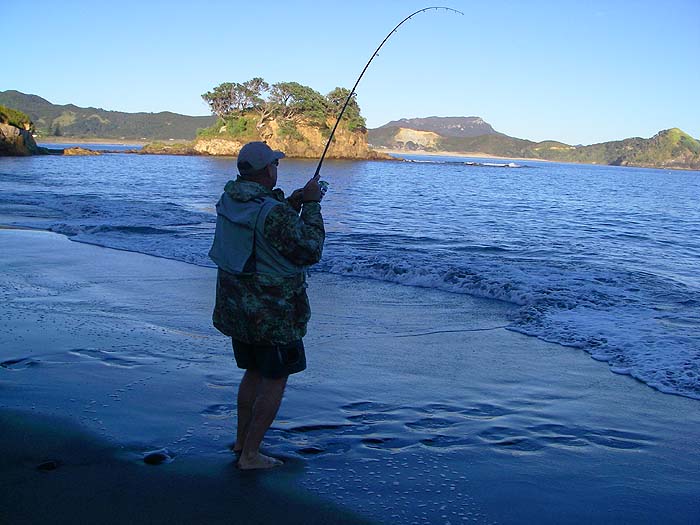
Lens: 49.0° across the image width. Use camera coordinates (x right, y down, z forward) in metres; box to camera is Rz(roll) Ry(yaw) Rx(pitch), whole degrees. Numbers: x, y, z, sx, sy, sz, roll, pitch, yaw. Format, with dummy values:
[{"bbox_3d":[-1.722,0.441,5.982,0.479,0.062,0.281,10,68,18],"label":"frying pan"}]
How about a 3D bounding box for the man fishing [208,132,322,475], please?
[{"bbox_3d":[-0.452,0.235,4.162,0.580,1.760,0.570,-3,10,-30],"label":"man fishing"}]

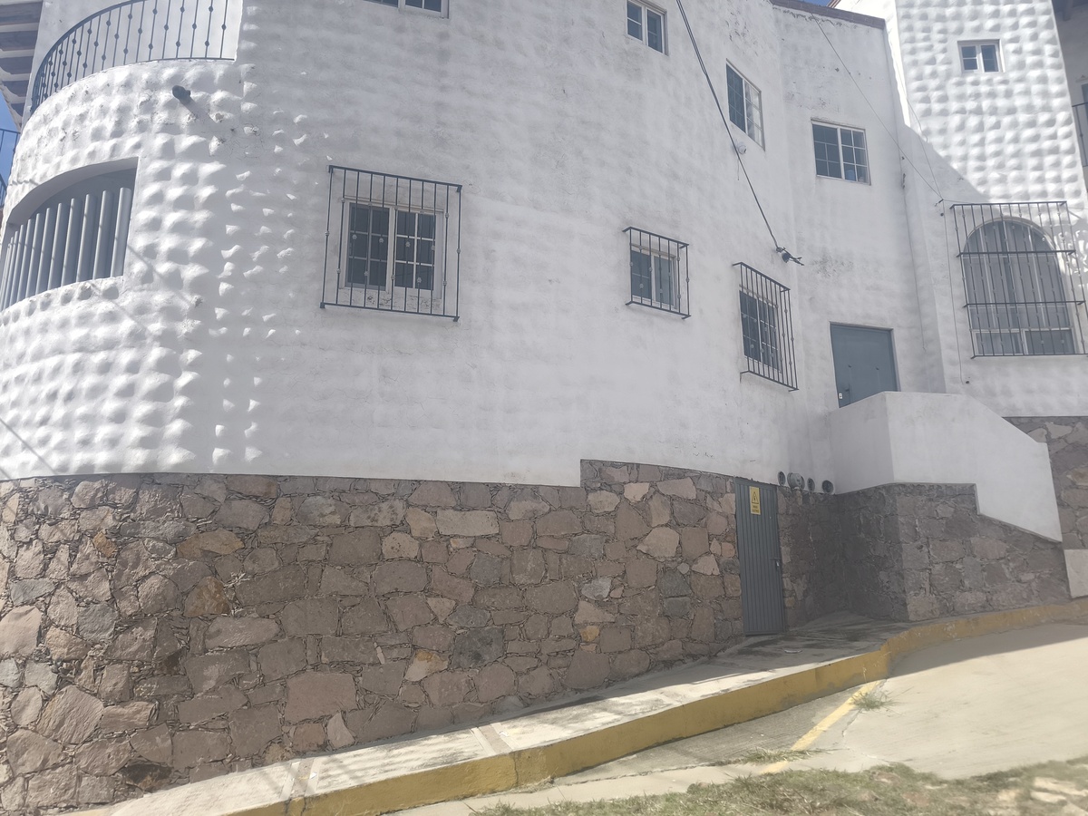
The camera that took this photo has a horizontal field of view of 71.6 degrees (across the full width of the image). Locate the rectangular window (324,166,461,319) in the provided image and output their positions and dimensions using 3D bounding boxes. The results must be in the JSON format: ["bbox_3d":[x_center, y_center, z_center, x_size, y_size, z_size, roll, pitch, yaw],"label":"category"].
[{"bbox_3d":[-1.426,-1.548,7.185,1.248,1.373,0.140,4,-13,-17],"label":"rectangular window"}]

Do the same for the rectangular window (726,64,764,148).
[{"bbox_3d":[2.905,-4.384,10.996,0.100,1.008,1.005,-12,-17,42],"label":"rectangular window"}]

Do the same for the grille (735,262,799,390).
[{"bbox_3d":[2.987,-1.056,10.200,0.190,1.477,1.371,-12,-17,42],"label":"grille"}]

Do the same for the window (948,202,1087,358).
[{"bbox_3d":[7.231,-1.955,11.531,1.679,2.470,0.200,-1,-13,3],"label":"window"}]

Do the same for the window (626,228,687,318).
[{"bbox_3d":[1.299,-1.525,8.600,0.859,0.899,0.130,7,-15,-31],"label":"window"}]

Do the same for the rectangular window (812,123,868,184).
[{"bbox_3d":[4.810,-4.135,12.269,1.034,1.025,0.100,4,-13,-17],"label":"rectangular window"}]

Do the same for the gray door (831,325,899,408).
[{"bbox_3d":[4.901,-0.233,11.413,1.163,2.080,0.080,4,-13,-17],"label":"gray door"}]

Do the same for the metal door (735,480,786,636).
[{"bbox_3d":[2.648,1.819,9.277,0.060,1.813,1.050,-12,-17,42],"label":"metal door"}]

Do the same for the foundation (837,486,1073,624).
[{"bbox_3d":[5.460,1.977,10.254,2.242,1.714,1.497,1,-13,-8],"label":"foundation"}]

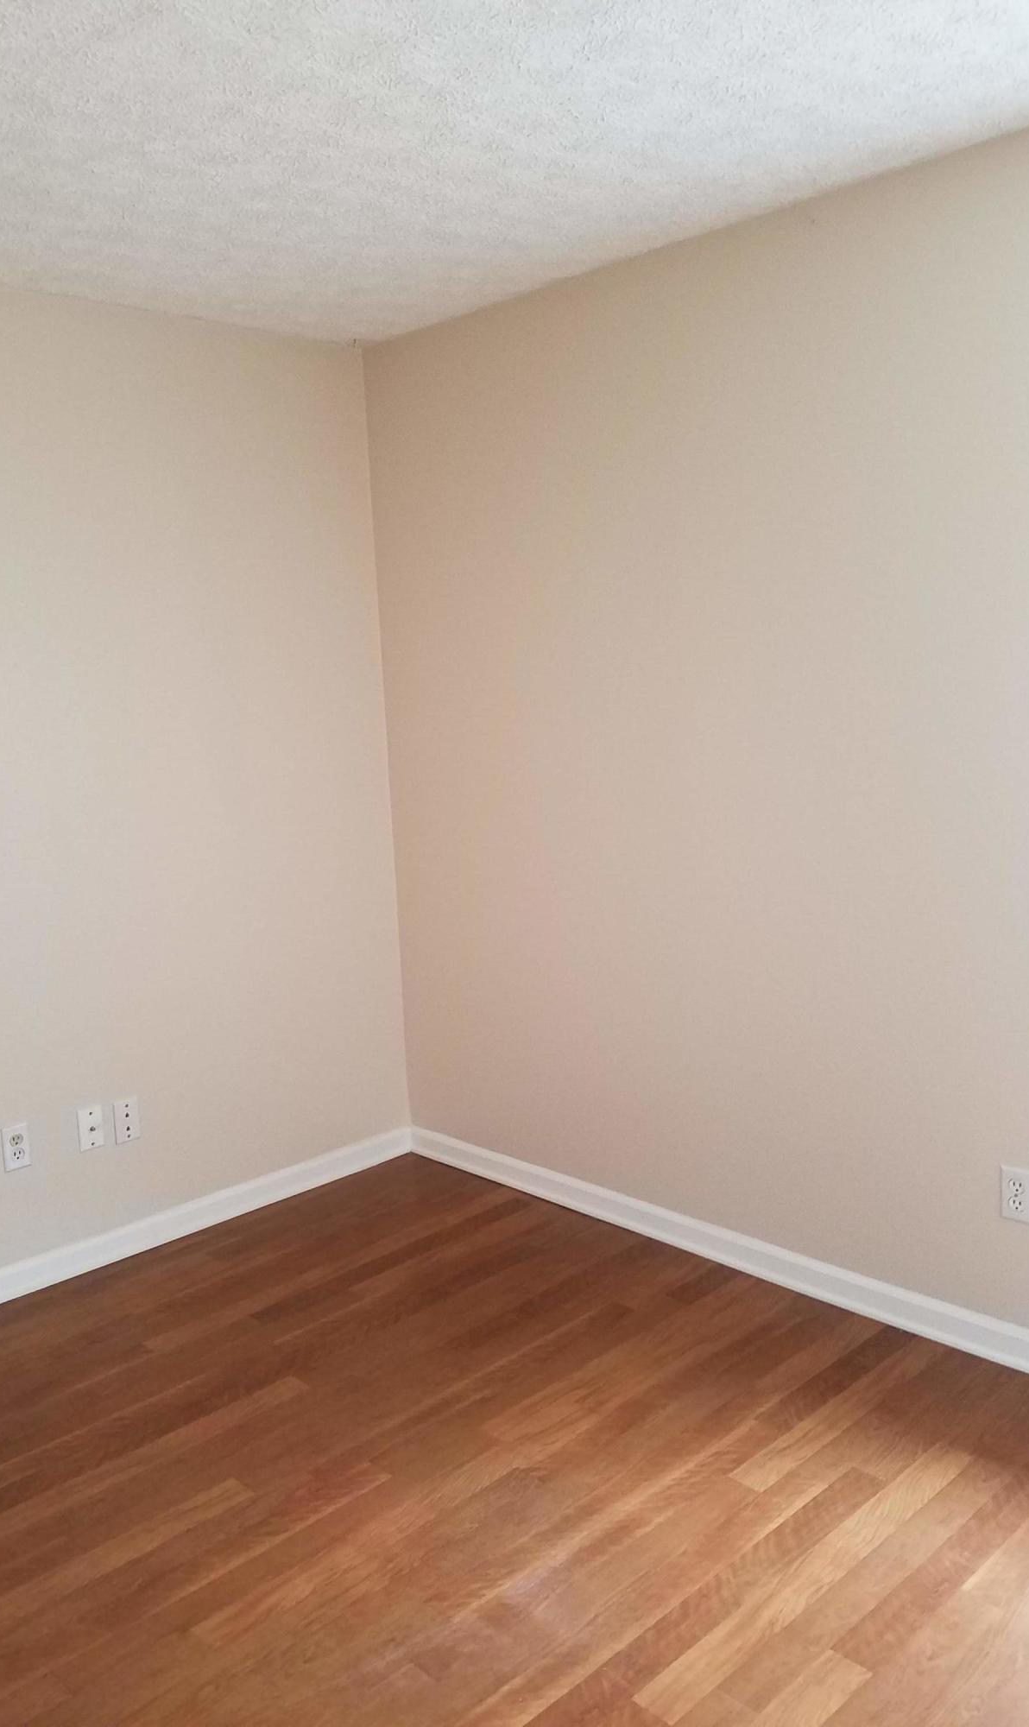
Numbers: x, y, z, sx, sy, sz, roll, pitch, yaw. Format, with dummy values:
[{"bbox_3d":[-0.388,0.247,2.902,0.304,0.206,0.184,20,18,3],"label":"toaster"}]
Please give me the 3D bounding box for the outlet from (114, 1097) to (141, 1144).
[{"bbox_3d":[-1.032,0.688,3.466,0.070,0.114,0.010,-11,12,-44],"label":"outlet"}]

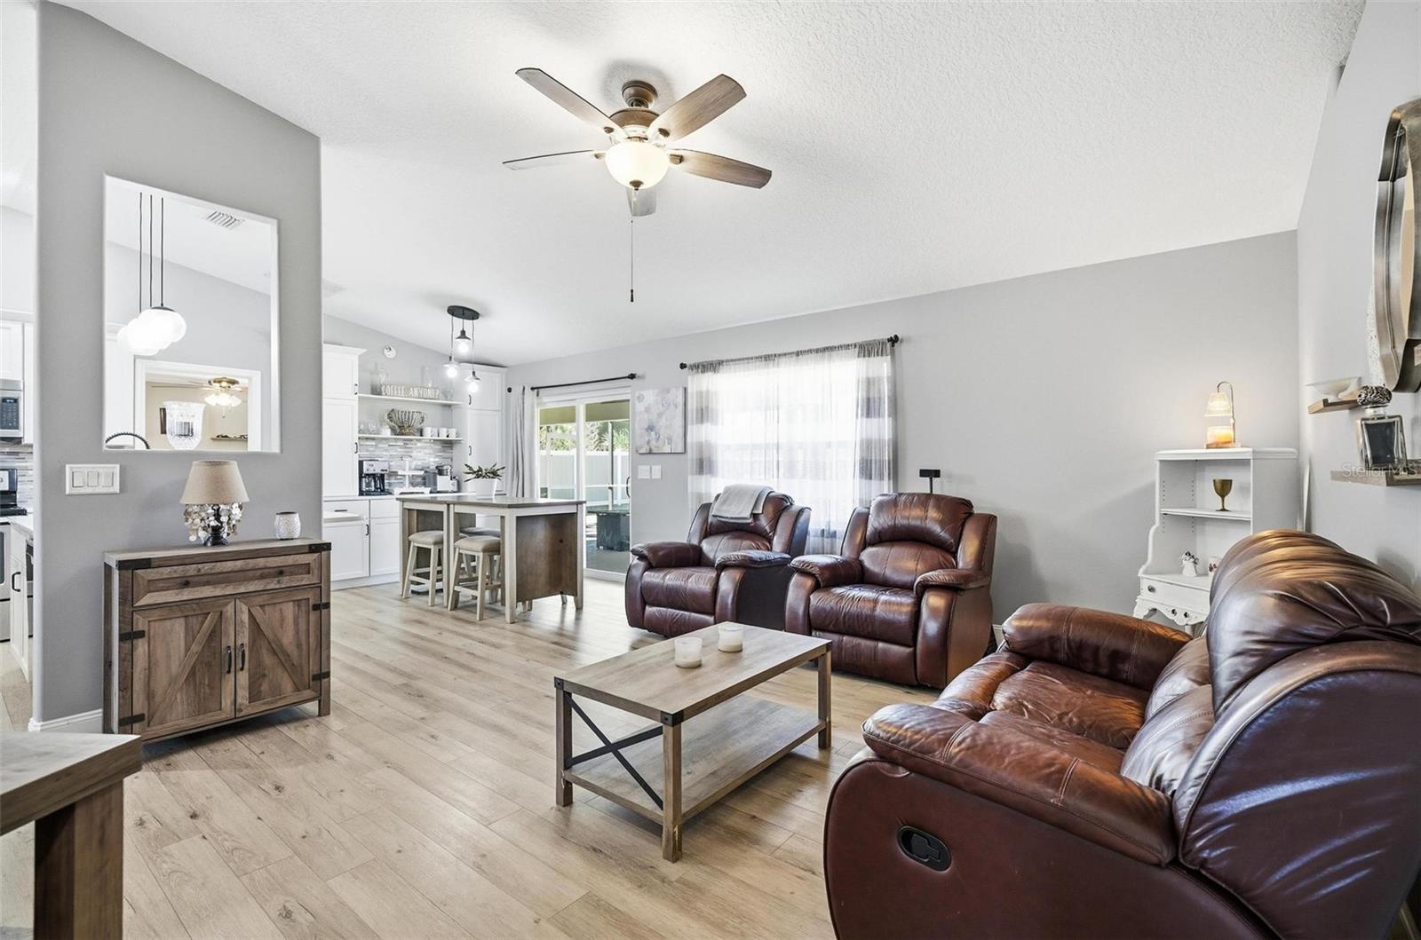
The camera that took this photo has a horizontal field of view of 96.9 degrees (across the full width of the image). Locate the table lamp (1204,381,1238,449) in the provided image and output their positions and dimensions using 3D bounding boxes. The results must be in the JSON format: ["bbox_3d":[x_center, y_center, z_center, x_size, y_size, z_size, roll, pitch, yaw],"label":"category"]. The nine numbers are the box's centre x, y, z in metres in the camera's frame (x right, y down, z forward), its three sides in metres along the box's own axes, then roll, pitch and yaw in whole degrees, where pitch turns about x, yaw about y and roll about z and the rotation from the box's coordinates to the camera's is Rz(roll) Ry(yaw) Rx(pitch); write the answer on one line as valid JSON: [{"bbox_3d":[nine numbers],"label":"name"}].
[{"bbox_3d":[2.792,-0.303,3.440,0.150,0.360,0.135,0,0,-5],"label":"table lamp"}]

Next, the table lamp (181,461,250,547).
[{"bbox_3d":[-2.258,0.155,2.873,0.248,0.397,0.248,0,0,41],"label":"table lamp"}]

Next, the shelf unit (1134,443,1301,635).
[{"bbox_3d":[2.649,0.545,3.341,0.362,1.296,0.585,0,0,-7],"label":"shelf unit"}]

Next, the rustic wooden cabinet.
[{"bbox_3d":[-2.229,0.773,2.886,0.377,0.838,0.764,0,0,41],"label":"rustic wooden cabinet"}]

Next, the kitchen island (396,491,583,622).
[{"bbox_3d":[-2.007,0.733,5.697,1.750,0.915,0.750,0,0,38],"label":"kitchen island"}]

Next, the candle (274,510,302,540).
[{"bbox_3d":[-2.081,0.287,3.104,0.107,0.136,0.107,0,0,41],"label":"candle"}]

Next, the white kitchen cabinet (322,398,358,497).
[{"bbox_3d":[-4.038,-0.245,6.632,0.340,1.060,0.500,0,0,38],"label":"white kitchen cabinet"}]

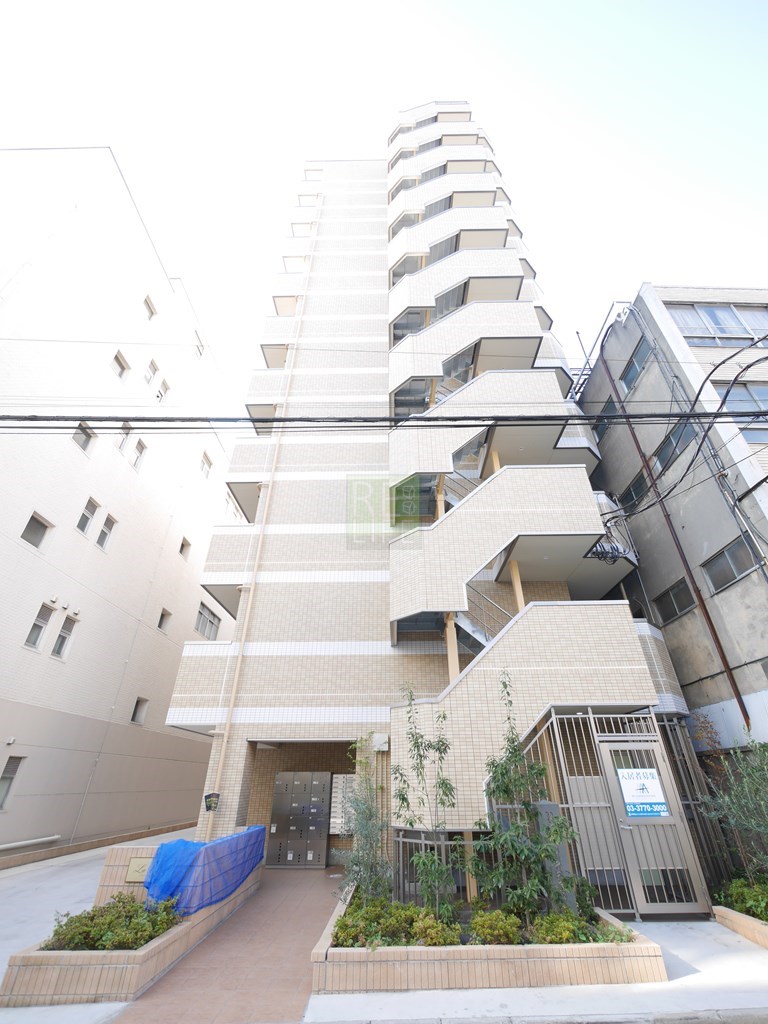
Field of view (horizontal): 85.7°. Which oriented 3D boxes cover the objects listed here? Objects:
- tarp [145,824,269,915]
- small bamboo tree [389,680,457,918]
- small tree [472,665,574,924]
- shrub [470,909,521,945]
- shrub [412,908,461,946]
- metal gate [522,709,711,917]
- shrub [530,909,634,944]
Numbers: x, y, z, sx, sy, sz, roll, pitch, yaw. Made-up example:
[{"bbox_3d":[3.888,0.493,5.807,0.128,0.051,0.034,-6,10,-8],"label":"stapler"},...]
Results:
[{"bbox_3d":[-2.600,5.331,6.310,0.690,0.740,2.380,-4,-32,6],"label":"tarp"},{"bbox_3d":[0.530,3.777,5.601,0.870,2.620,0.750,0,-32,0],"label":"small bamboo tree"},{"bbox_3d":[1.740,3.647,5.563,1.220,2.820,1.050,0,-32,0],"label":"small tree"},{"bbox_3d":[1.200,4.547,4.584,0.520,0.300,0.500,0,-32,0],"label":"shrub"},{"bbox_3d":[0.570,4.537,4.567,0.500,0.300,0.480,0,-32,0],"label":"shrub"},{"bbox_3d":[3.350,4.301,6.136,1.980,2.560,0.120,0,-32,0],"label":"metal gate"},{"bbox_3d":[2.140,4.553,4.593,1.080,0.300,0.560,0,-32,0],"label":"shrub"}]

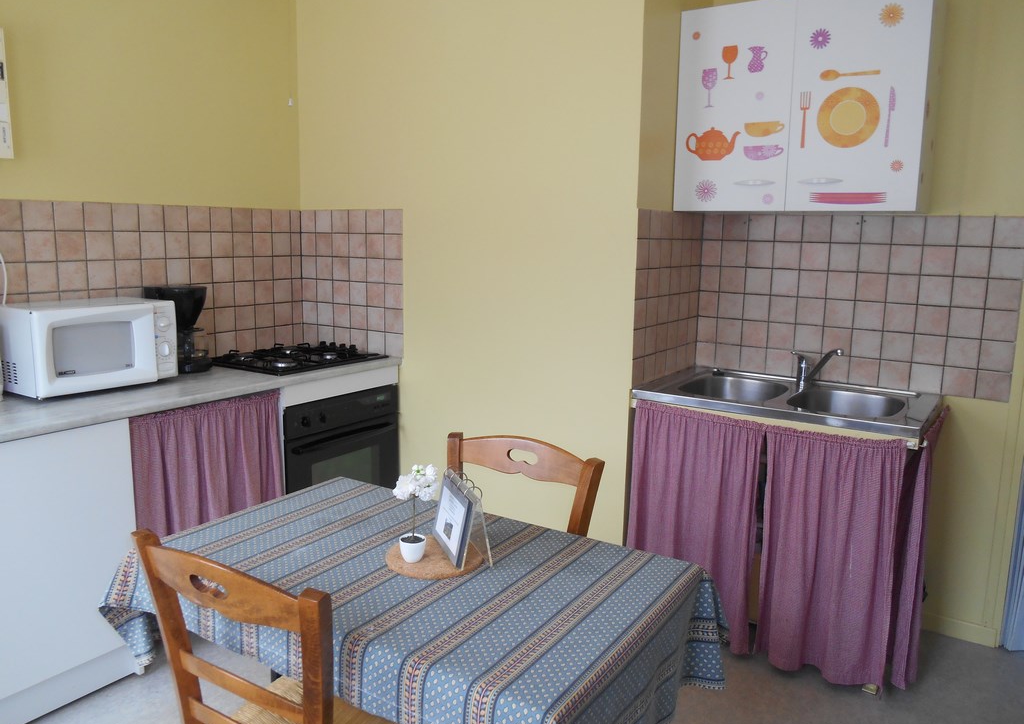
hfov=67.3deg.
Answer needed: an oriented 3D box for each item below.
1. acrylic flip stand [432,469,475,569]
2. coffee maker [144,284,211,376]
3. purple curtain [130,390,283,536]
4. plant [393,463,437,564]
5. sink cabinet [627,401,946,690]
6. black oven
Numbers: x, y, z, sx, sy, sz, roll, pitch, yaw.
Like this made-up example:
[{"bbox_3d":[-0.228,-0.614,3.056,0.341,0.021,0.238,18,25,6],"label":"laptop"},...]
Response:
[{"bbox_3d":[-0.100,0.305,1.532,0.062,0.145,0.183,-3,10,-23],"label":"acrylic flip stand"},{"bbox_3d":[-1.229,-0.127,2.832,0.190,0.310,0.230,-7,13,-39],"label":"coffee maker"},{"bbox_3d":[-0.990,0.508,2.548,0.050,0.775,0.551,7,11,32],"label":"purple curtain"},{"bbox_3d":[-0.189,0.291,1.480,0.088,0.186,0.082,0,10,-7],"label":"plant"},{"bbox_3d":[0.949,0.528,2.741,0.887,0.821,0.622,8,12,33],"label":"sink cabinet"},{"bbox_3d":[-0.881,0.391,3.174,0.550,0.595,0.595,7,11,32],"label":"black oven"}]

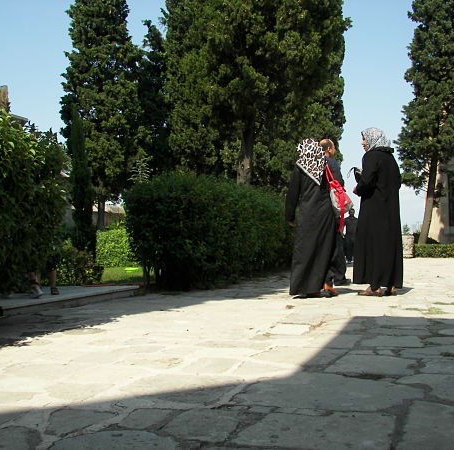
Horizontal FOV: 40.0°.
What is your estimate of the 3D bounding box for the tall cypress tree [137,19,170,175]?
[{"bbox_3d":[-3.651,-4.397,31.000,2.500,12.200,2.500,-1,-2,0],"label":"tall cypress tree"}]

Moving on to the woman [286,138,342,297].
[{"bbox_3d":[0.866,-0.075,6.250,0.540,1.590,0.480,-2,-2,22],"label":"woman"}]

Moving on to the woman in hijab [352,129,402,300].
[{"bbox_3d":[1.525,-0.134,6.280,0.500,1.680,0.500,-2,-3,30],"label":"woman in hijab"}]

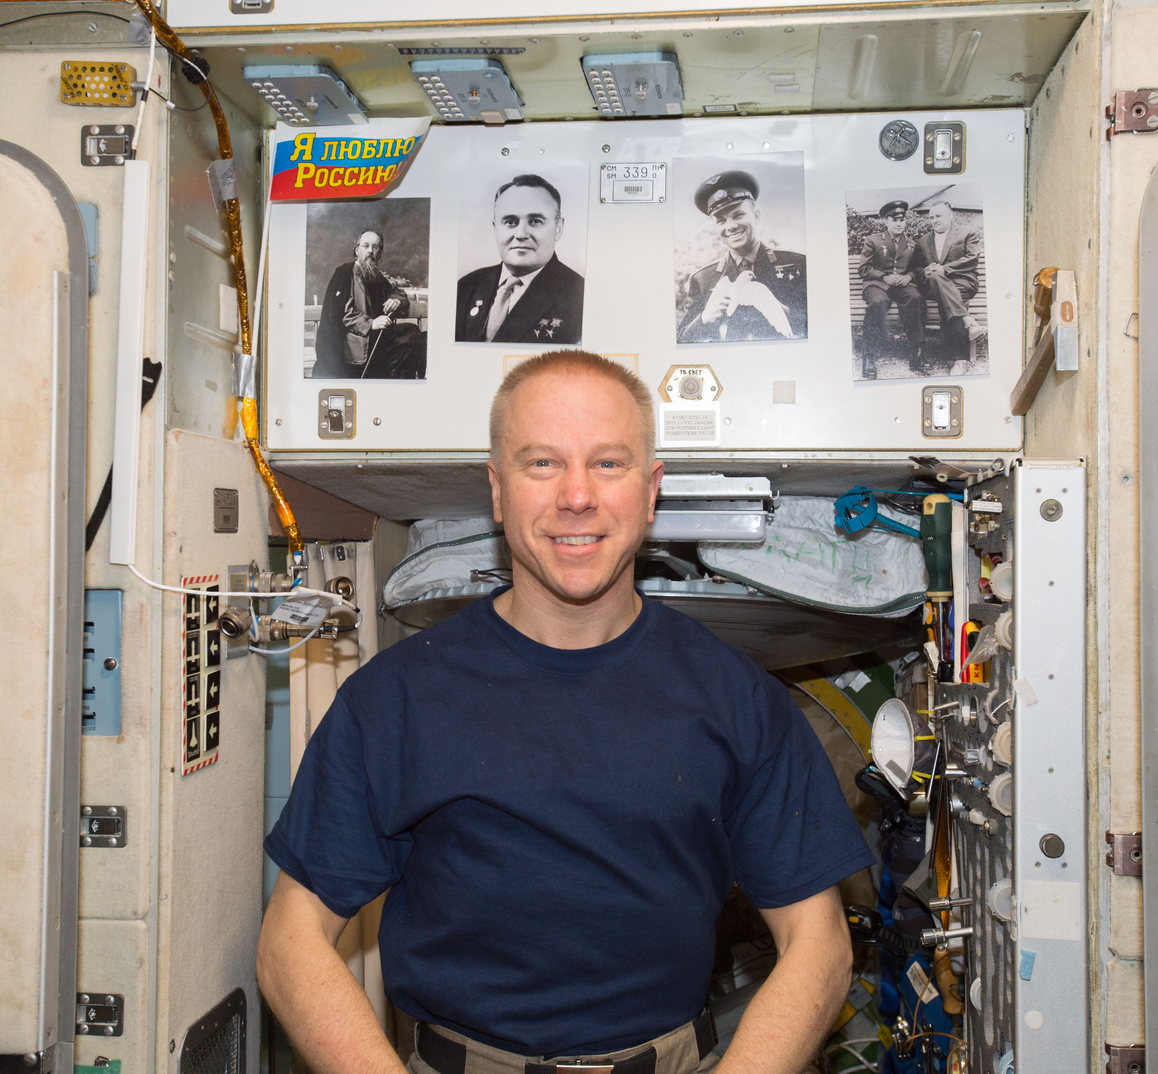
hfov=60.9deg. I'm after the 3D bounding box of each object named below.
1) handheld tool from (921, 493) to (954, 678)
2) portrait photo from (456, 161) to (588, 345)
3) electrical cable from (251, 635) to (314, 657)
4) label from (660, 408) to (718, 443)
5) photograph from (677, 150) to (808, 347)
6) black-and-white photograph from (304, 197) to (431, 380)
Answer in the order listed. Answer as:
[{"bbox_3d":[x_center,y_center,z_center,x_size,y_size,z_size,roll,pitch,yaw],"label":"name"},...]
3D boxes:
[{"bbox_3d":[0.417,0.060,1.140,0.036,0.221,0.036,-2,0,4],"label":"handheld tool"},{"bbox_3d":[-0.072,-0.364,1.254,0.164,0.236,0.004,2,-1,4],"label":"portrait photo"},{"bbox_3d":[-0.371,0.133,1.230,0.085,0.029,0.025,0,-1,4],"label":"electrical cable"},{"bbox_3d":[0.139,-0.140,1.237,0.074,0.049,0.003,0,-1,4],"label":"label"},{"bbox_3d":[0.202,-0.361,1.233,0.163,0.235,0.004,-1,-1,4],"label":"photograph"},{"bbox_3d":[-0.274,-0.321,1.269,0.162,0.234,0.004,1,-1,4],"label":"black-and-white photograph"}]

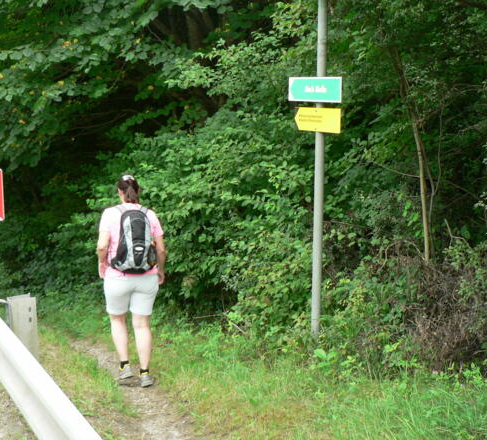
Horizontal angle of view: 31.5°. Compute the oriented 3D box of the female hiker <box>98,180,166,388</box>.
[{"bbox_3d":[-0.866,0.478,6.697,0.530,1.650,0.500,-2,10,-12],"label":"female hiker"}]

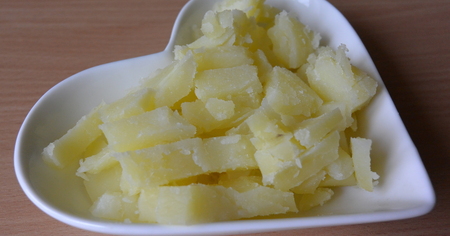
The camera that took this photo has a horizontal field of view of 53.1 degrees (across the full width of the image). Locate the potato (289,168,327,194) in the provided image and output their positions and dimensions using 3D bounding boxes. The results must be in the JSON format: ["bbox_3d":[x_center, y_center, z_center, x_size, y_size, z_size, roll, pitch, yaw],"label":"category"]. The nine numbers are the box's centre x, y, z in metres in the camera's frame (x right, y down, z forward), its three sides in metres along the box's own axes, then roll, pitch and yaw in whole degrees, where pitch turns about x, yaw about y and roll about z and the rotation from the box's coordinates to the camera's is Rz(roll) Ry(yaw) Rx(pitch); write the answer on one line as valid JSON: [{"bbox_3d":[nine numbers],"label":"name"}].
[{"bbox_3d":[0.042,0.030,0.233,0.023,0.010,0.012,-26,53,-21],"label":"potato"}]

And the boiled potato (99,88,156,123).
[{"bbox_3d":[-0.054,-0.006,0.254,0.031,0.012,0.015,-23,52,-20],"label":"boiled potato"}]

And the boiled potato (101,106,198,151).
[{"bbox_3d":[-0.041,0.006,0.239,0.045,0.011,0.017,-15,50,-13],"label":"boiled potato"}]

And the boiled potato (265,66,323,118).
[{"bbox_3d":[0.038,-0.015,0.250,0.026,0.016,0.020,23,52,20],"label":"boiled potato"}]

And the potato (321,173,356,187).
[{"bbox_3d":[0.060,0.029,0.242,0.024,0.010,0.013,-2,48,-2],"label":"potato"}]

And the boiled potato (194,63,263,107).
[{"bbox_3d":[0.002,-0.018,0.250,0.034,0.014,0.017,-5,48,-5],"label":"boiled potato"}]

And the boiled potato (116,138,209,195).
[{"bbox_3d":[-0.032,0.025,0.228,0.044,0.018,0.014,-10,49,-9],"label":"boiled potato"}]

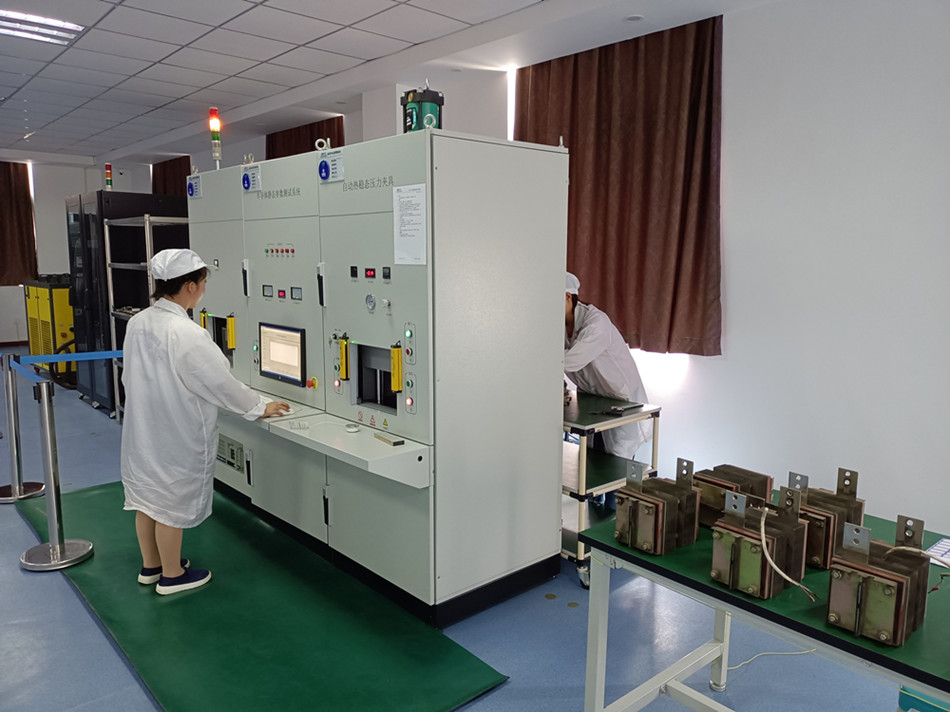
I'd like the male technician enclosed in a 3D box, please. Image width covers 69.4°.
[{"bbox_3d":[0.628,0.242,3.936,0.760,1.480,0.540,-8,13,-42],"label":"male technician"}]

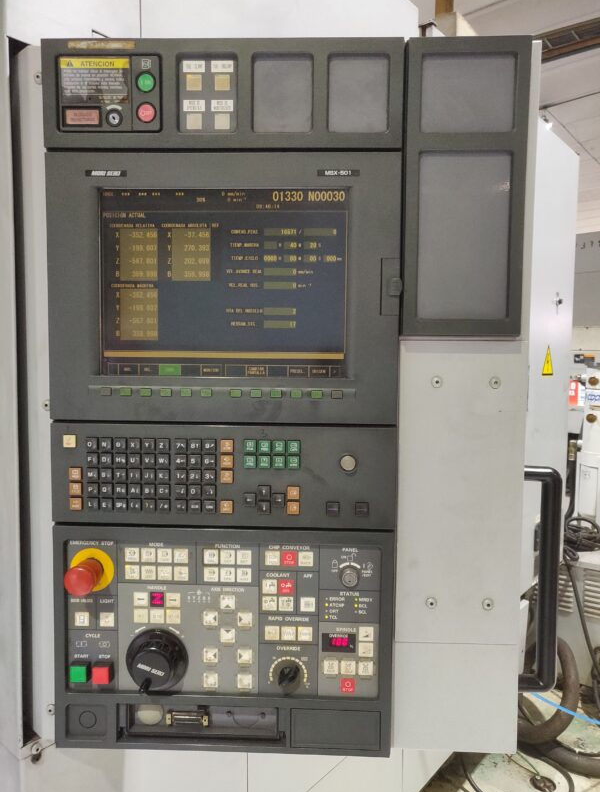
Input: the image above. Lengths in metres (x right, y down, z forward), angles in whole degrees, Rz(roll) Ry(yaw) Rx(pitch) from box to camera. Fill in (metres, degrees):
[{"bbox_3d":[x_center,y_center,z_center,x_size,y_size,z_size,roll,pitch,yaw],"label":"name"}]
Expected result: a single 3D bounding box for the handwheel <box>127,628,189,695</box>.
[{"bbox_3d":[-0.170,0.315,0.670,0.074,0.074,0.053,1,4,2],"label":"handwheel"}]

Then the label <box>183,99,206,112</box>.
[{"bbox_3d":[-0.120,-0.330,0.658,0.025,0.012,0.002,1,4,2],"label":"label"}]

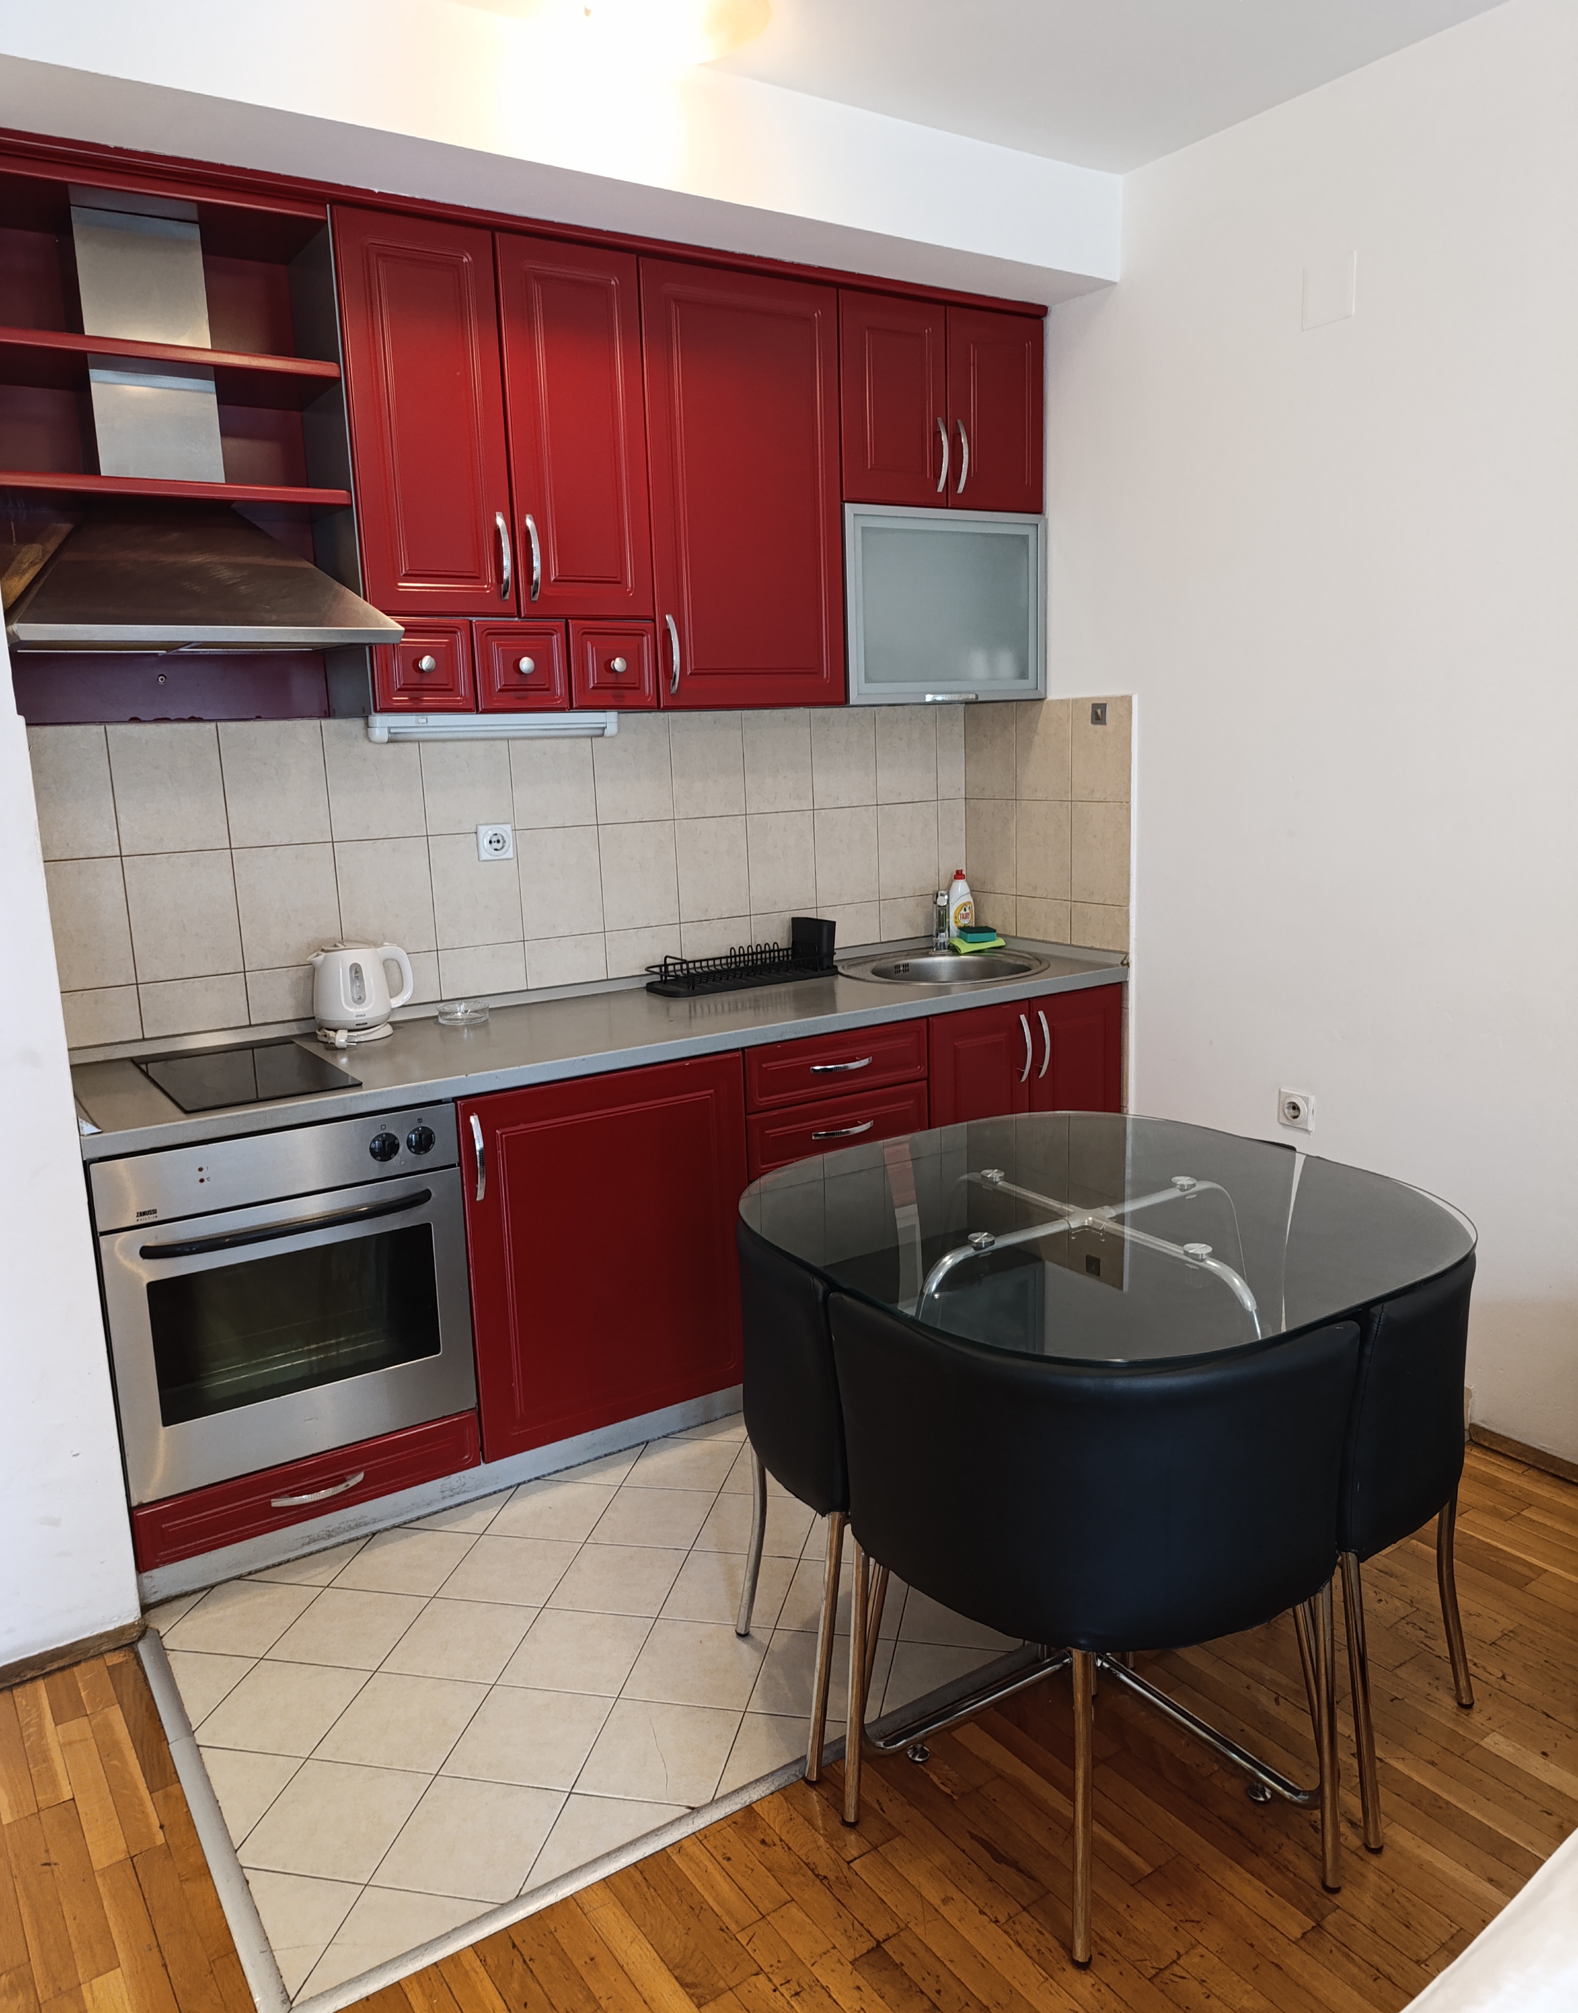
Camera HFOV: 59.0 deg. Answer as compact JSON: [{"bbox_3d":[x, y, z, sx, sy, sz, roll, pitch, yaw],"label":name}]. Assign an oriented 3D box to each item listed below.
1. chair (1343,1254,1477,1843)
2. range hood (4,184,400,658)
[{"bbox_3d":[0.736,0.673,2.032,0.500,0.725,0.660,1,12,12],"label":"chair"},{"bbox_3d":[-1.058,-0.990,2.378,0.598,0.750,0.505,-9,13,-32],"label":"range hood"}]

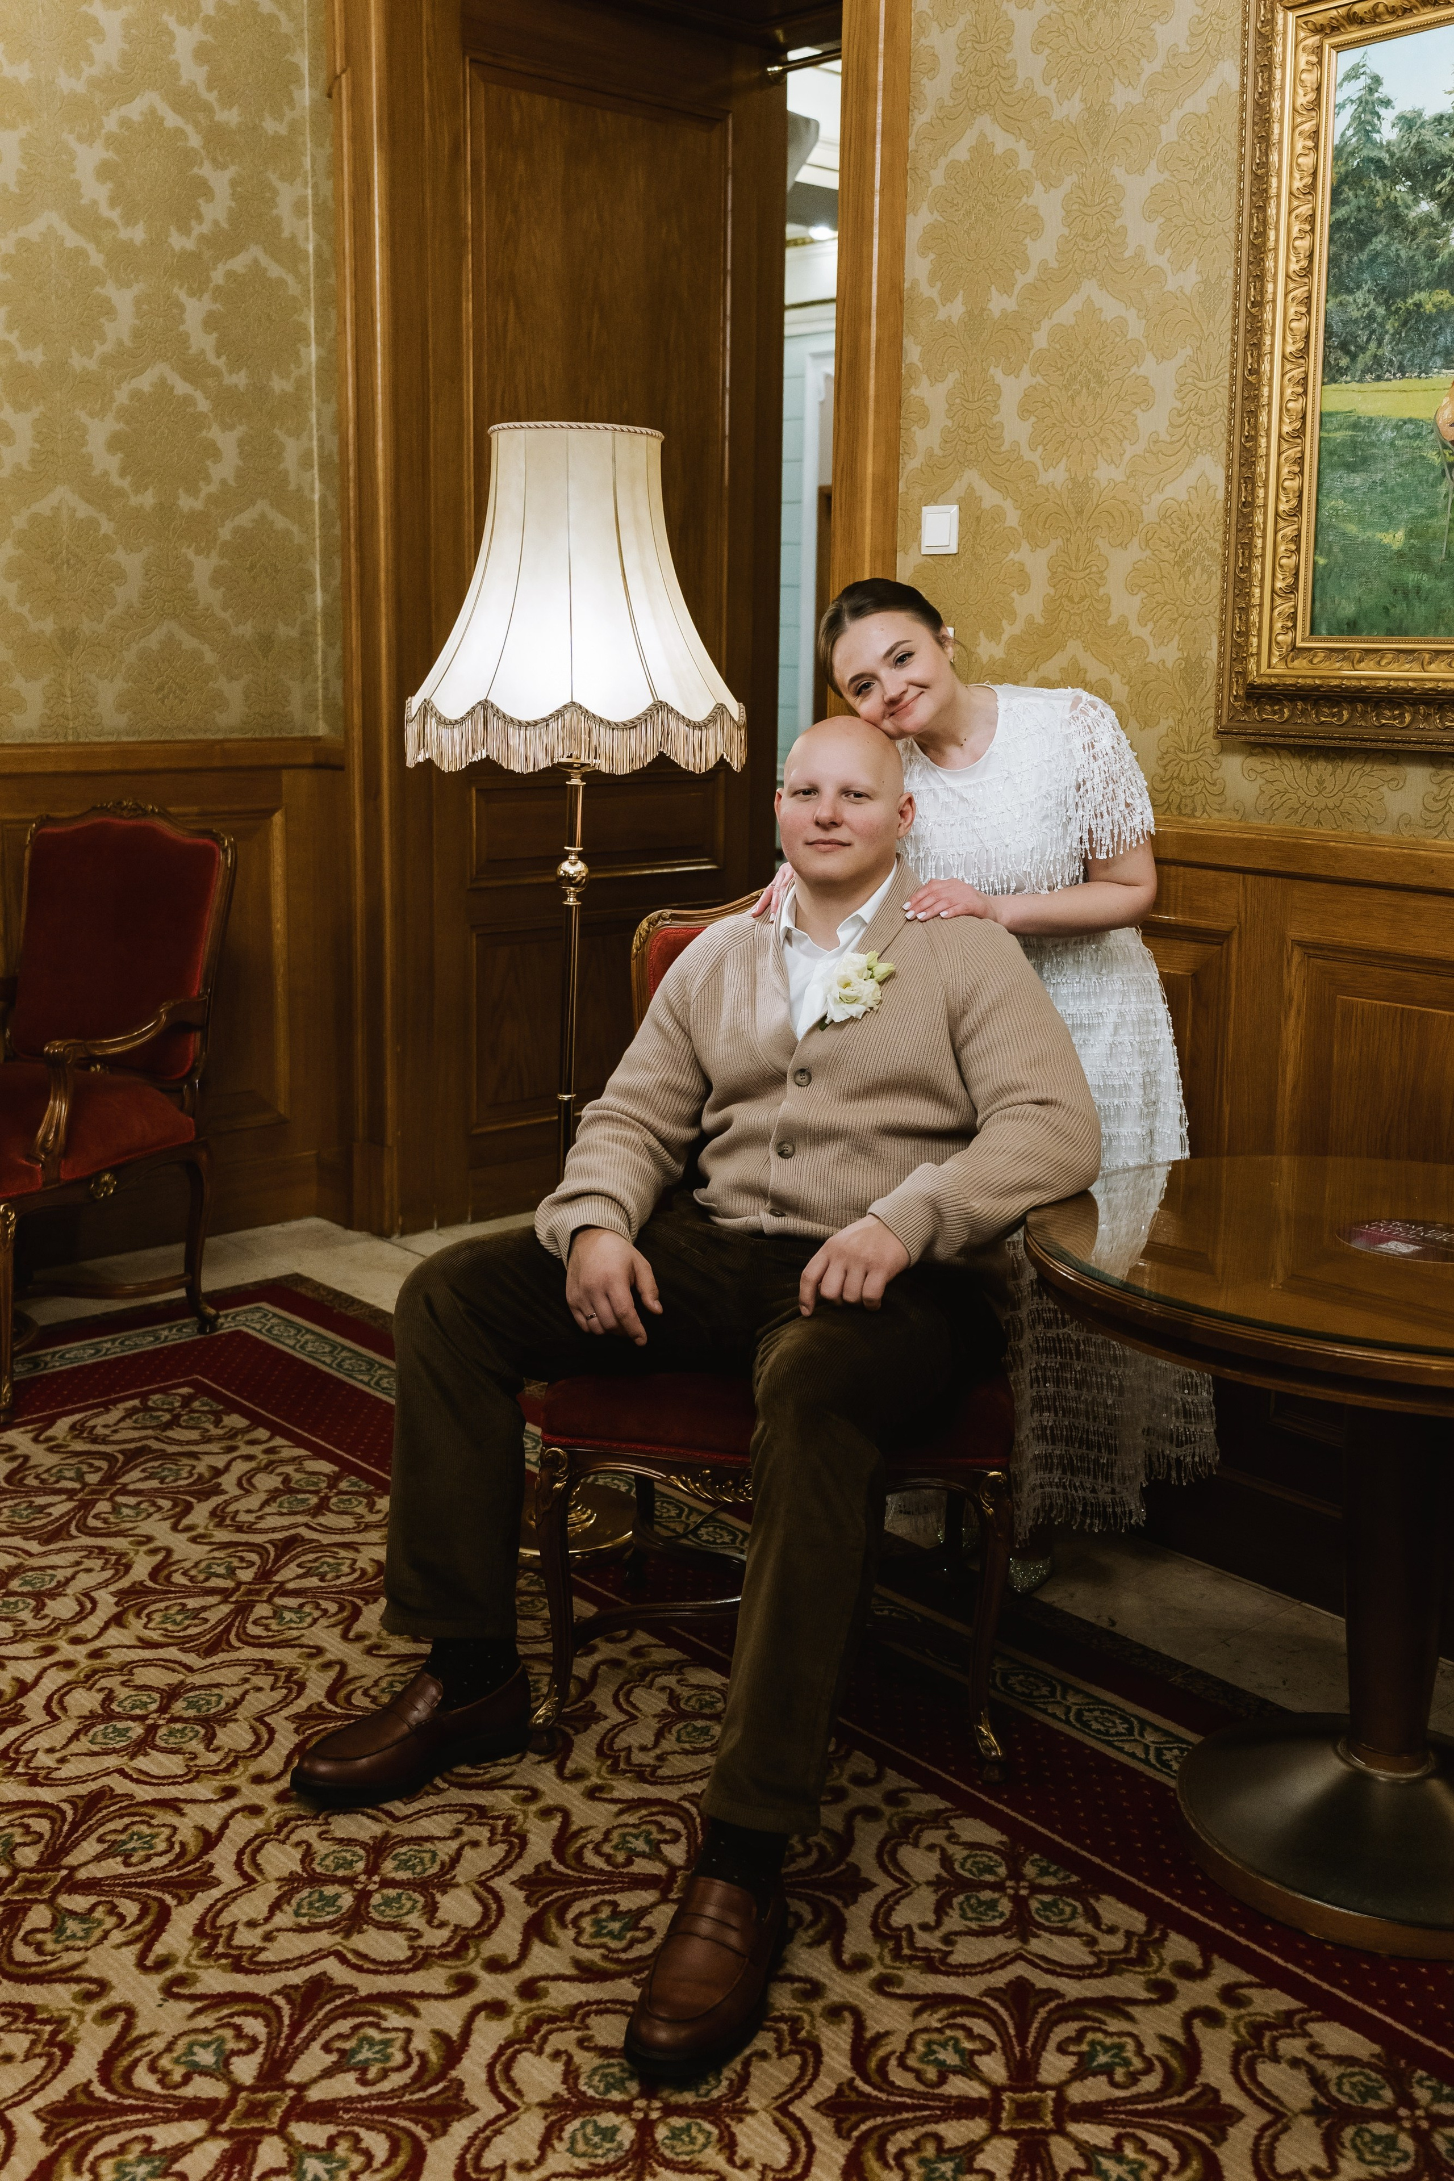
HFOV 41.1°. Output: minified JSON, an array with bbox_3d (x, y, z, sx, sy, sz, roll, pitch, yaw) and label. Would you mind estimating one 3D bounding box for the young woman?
[{"bbox_3d":[0.409,0.046,2.860,0.560,1.540,0.570,6,13,23],"label":"young woman"}]

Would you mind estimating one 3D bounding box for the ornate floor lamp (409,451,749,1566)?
[{"bbox_3d":[-0.240,-0.128,3.090,0.530,1.765,0.530,1,12,0],"label":"ornate floor lamp"}]

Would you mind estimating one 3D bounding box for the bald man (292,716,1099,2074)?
[{"bbox_3d":[-0.040,0.239,2.341,0.900,1.360,0.970,4,12,11],"label":"bald man"}]

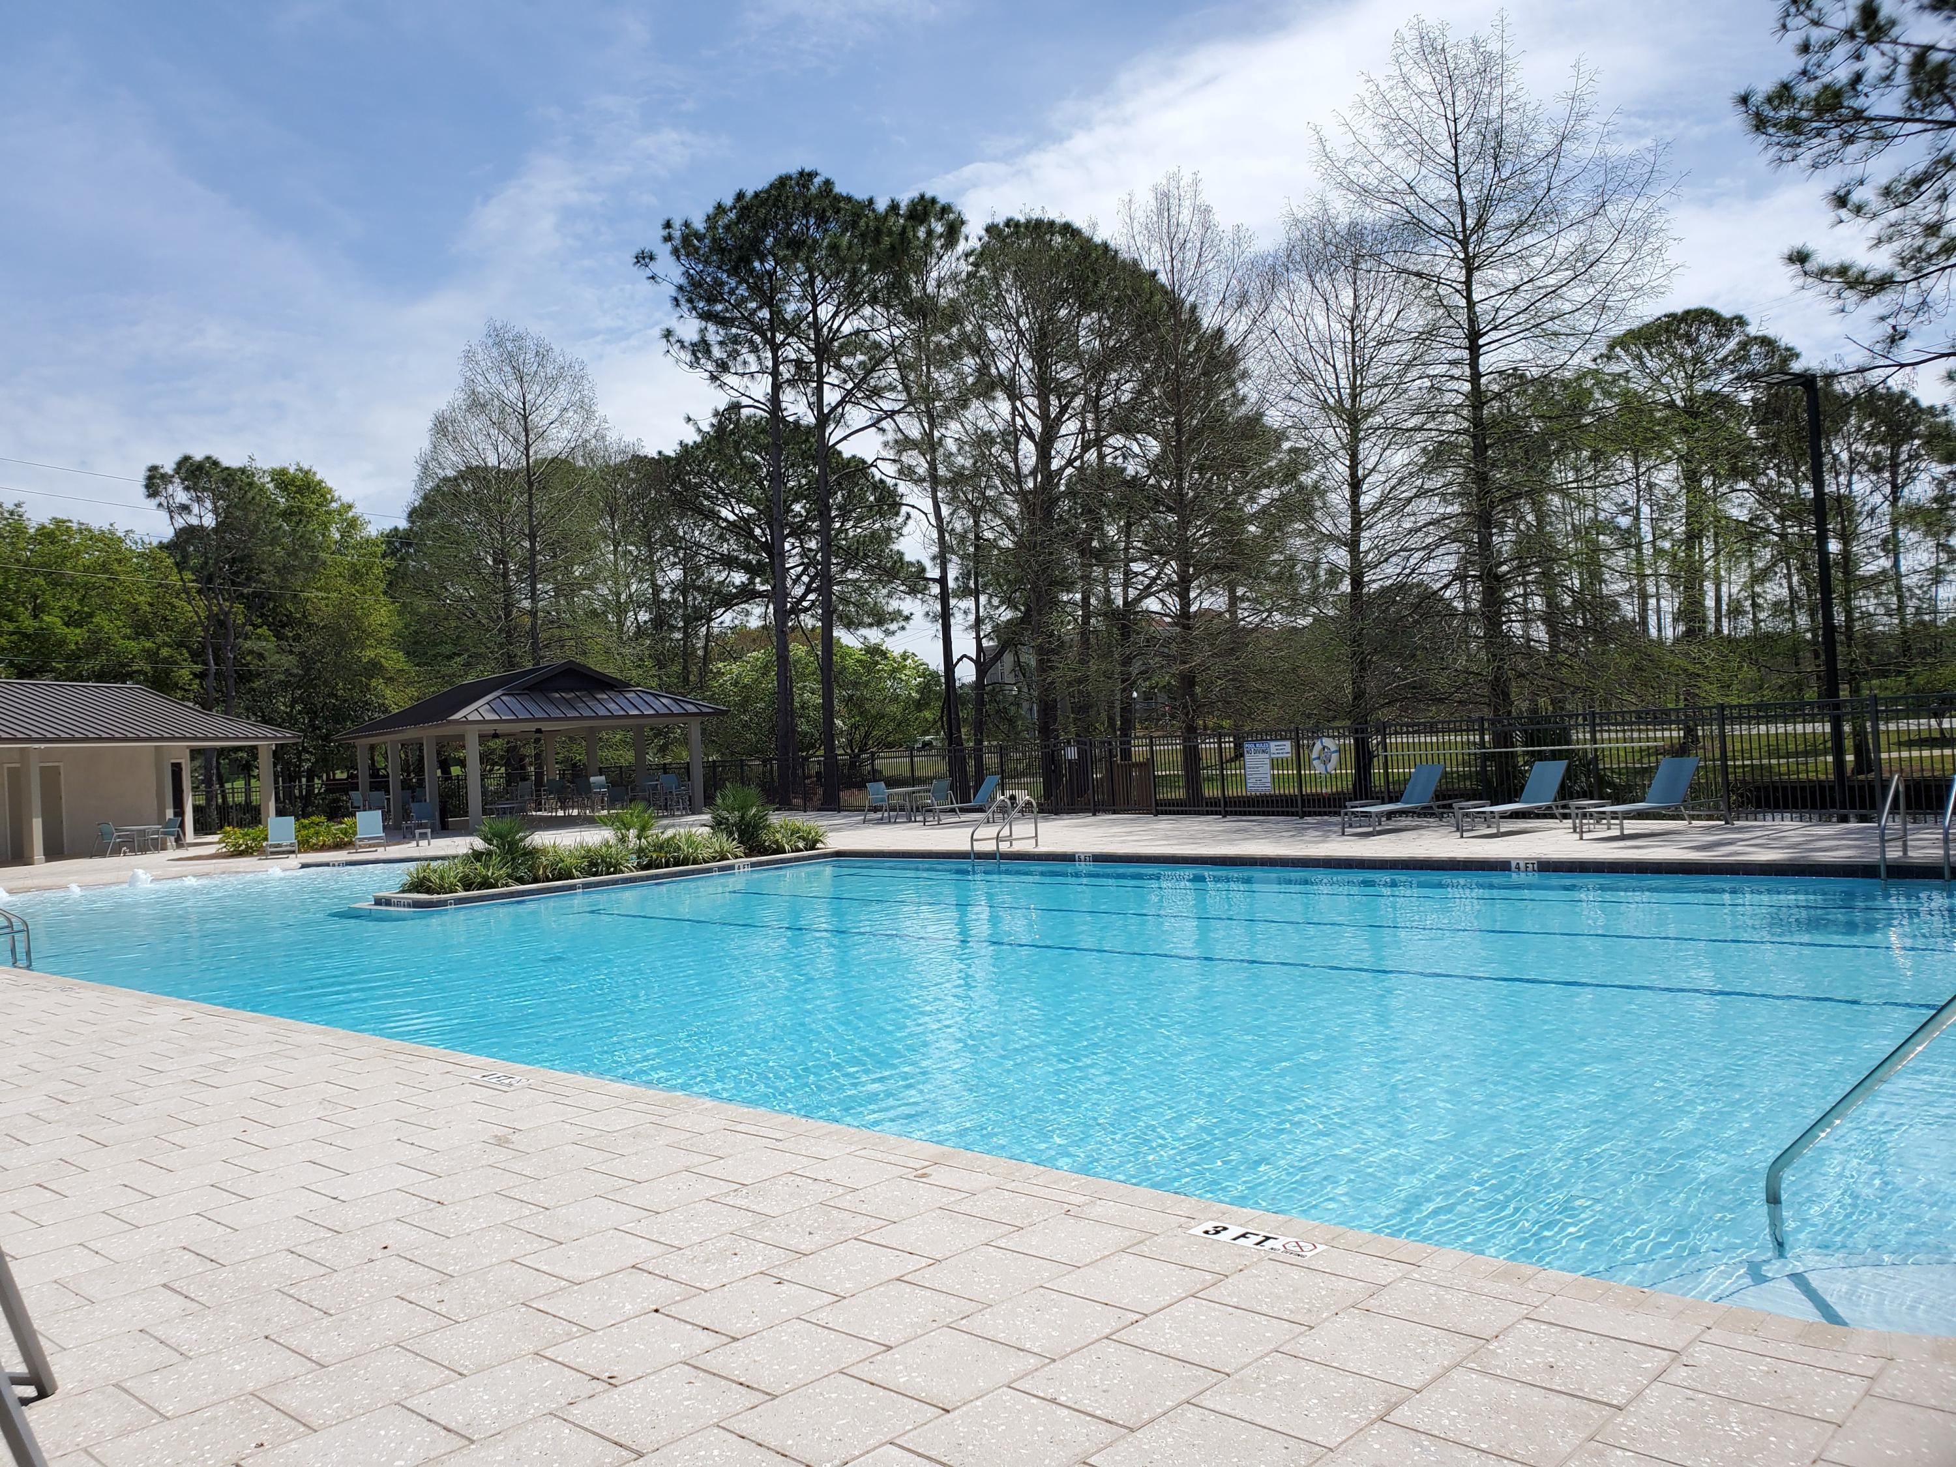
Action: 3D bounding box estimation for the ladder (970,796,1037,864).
[{"bbox_3d":[0.431,1.576,24.056,0.620,1.060,0.980,-4,-1,42],"label":"ladder"}]

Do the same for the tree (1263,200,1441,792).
[{"bbox_3d":[8.011,-4.997,31.500,3.900,13.000,3.900,-3,-1,15],"label":"tree"}]

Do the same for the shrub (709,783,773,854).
[{"bbox_3d":[-4.164,1.487,25.807,1.150,1.250,1.150,-3,-1,0],"label":"shrub"}]

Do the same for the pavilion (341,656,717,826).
[{"bbox_3d":[-15.200,0.470,48.700,8.250,4.880,14.500,-2,-1,-35],"label":"pavilion"}]

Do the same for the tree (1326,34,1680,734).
[{"bbox_3d":[9.986,-6.314,28.700,6.700,15.300,6.700,-3,-1,20],"label":"tree"}]

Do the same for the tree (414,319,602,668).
[{"bbox_3d":[-19.600,-7.119,62.500,7.700,20.500,7.700,-3,-1,-17],"label":"tree"}]

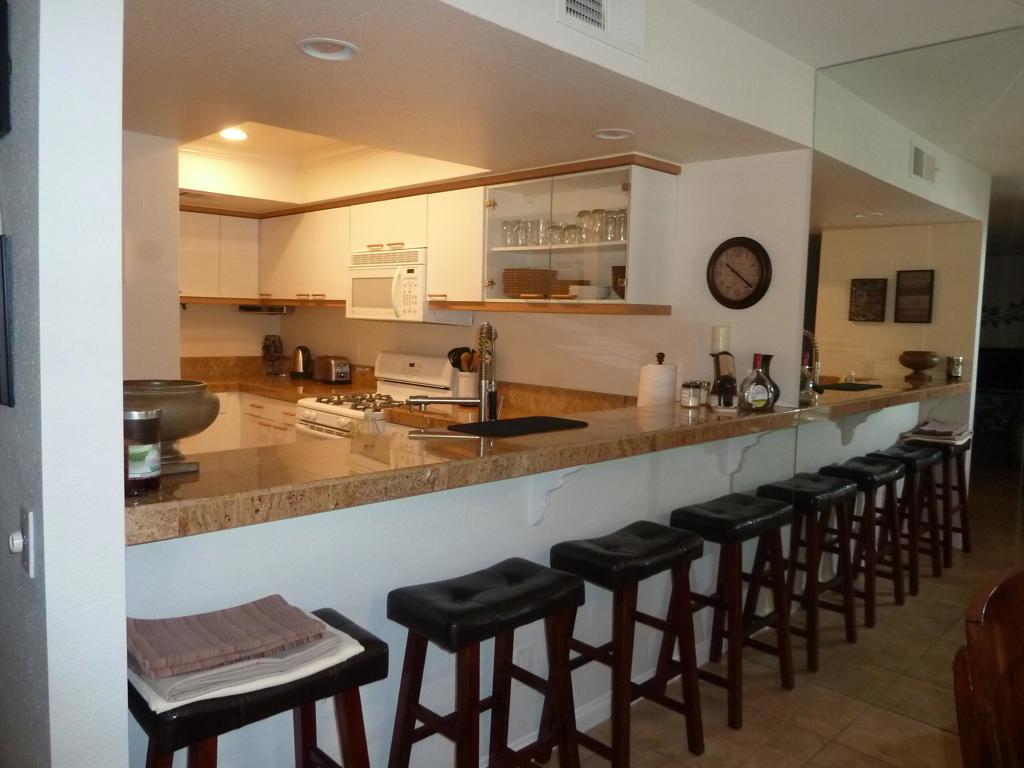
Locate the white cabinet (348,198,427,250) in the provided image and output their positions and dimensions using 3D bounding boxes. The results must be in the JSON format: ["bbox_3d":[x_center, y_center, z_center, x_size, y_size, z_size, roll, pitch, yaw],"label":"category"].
[{"bbox_3d":[-0.610,-0.921,4.400,0.335,0.285,0.772,-3,7,-44],"label":"white cabinet"}]

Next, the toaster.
[{"bbox_3d":[-1.257,-0.109,5.190,0.166,0.200,0.310,-2,7,-38],"label":"toaster"}]

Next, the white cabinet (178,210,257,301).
[{"bbox_3d":[-2.188,-0.915,5.362,0.575,0.580,0.338,-3,7,-44],"label":"white cabinet"}]

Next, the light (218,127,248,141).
[{"bbox_3d":[-1.542,-1.397,4.095,0.160,0.030,0.160,-3,7,-44],"label":"light"}]

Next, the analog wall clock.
[{"bbox_3d":[0.929,-0.461,3.056,0.042,0.296,0.296,-3,7,-44],"label":"analog wall clock"}]

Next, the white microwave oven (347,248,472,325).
[{"bbox_3d":[-0.638,-0.580,4.414,0.385,0.399,0.764,-3,7,-44],"label":"white microwave oven"}]

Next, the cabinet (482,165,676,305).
[{"bbox_3d":[0.290,-0.662,3.490,0.335,0.566,0.907,-3,7,-44],"label":"cabinet"}]

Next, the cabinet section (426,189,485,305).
[{"bbox_3d":[-0.185,-0.725,3.975,0.335,0.566,0.454,-3,7,-44],"label":"cabinet section"}]

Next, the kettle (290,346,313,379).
[{"bbox_3d":[-1.541,-0.159,5.434,0.160,0.240,0.150,2,5,-1],"label":"kettle"}]

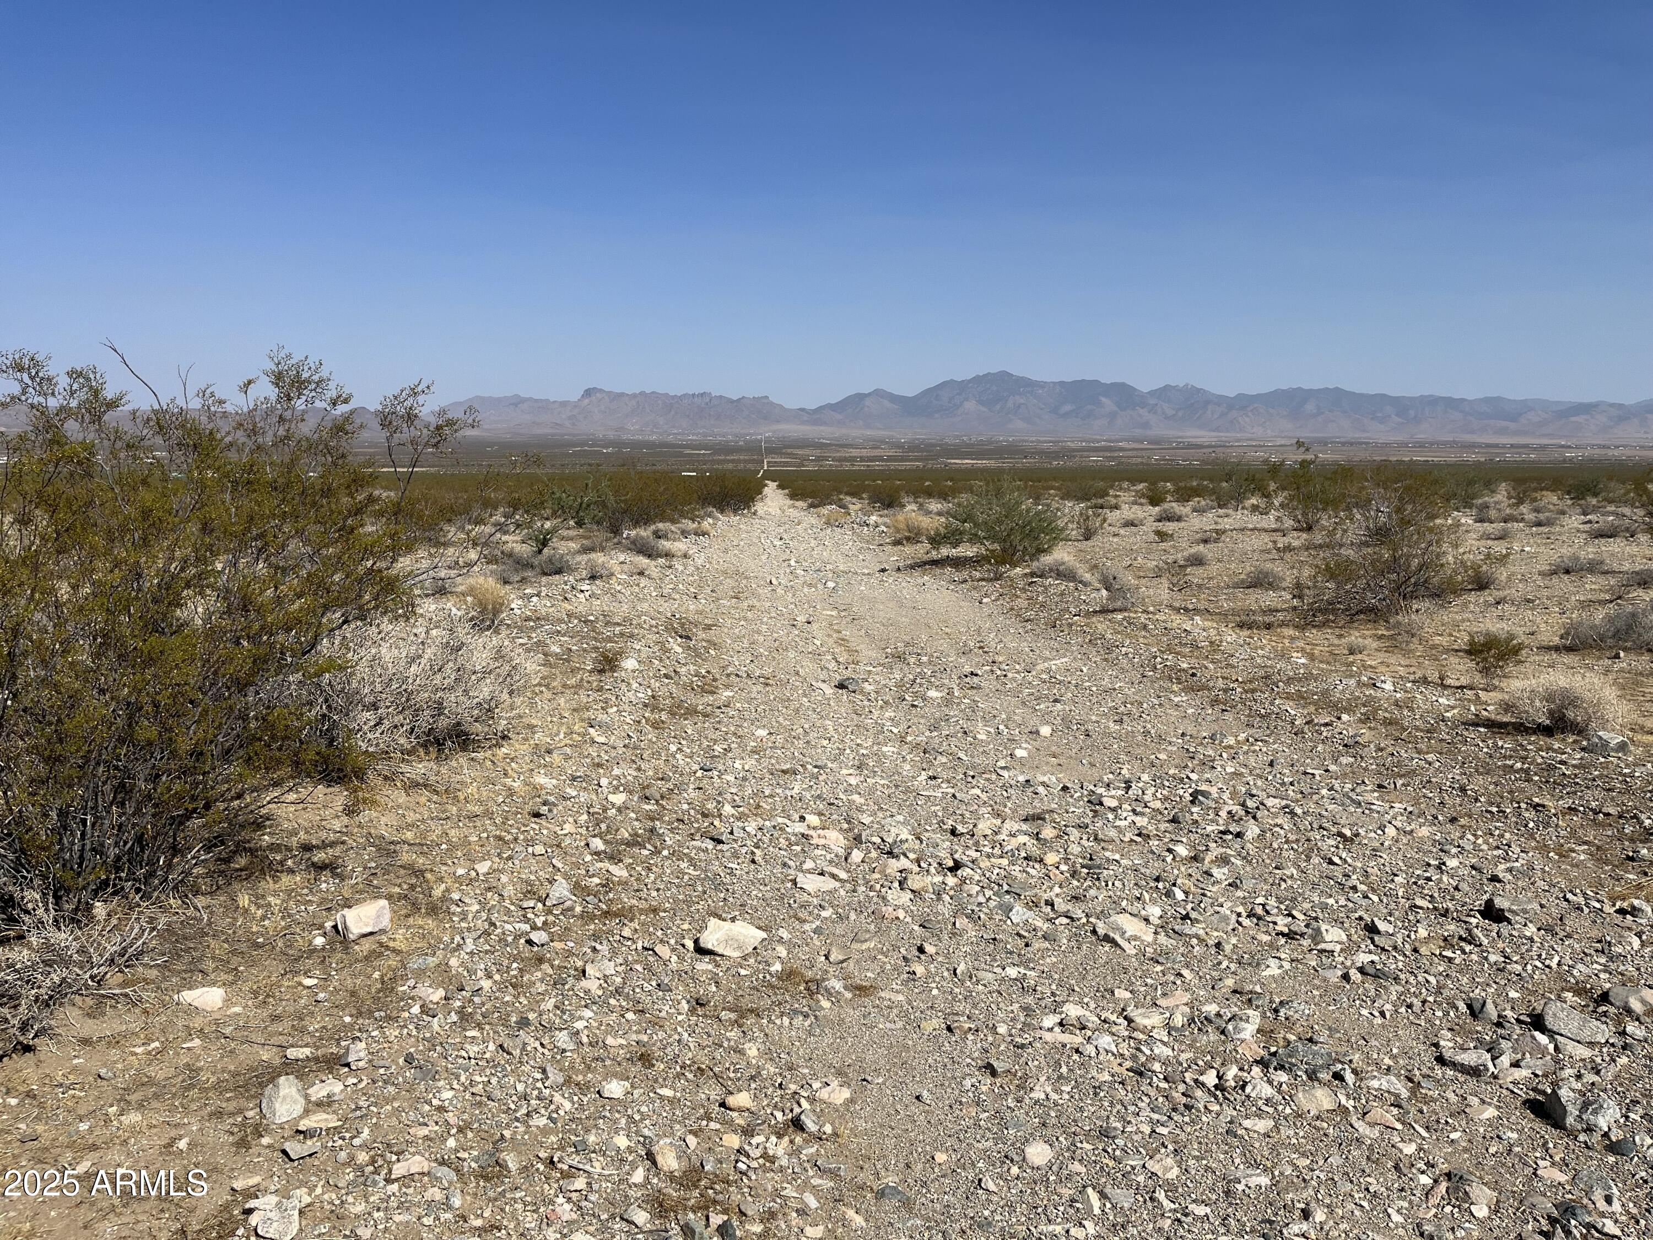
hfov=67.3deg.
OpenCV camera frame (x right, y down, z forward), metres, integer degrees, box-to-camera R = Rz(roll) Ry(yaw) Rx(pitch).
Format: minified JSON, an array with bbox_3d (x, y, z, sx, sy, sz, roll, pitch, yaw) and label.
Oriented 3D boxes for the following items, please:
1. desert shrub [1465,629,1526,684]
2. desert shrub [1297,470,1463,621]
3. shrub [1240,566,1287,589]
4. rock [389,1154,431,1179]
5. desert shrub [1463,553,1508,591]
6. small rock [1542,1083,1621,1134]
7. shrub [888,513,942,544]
[{"bbox_3d":[4.688,0.258,8.700,0.413,0.372,0.400,5,10,28],"label":"desert shrub"},{"bbox_3d":[5.712,-0.832,12.900,1.559,1.452,1.434,4,10,24],"label":"desert shrub"},{"bbox_3d":[5.821,-0.568,16.533,0.600,0.330,0.550,3,9,19],"label":"shrub"},{"bbox_3d":[-0.941,1.239,2.812,0.092,0.042,0.060,-6,11,-34],"label":"rock"},{"bbox_3d":[8.649,-0.635,16.288,0.530,0.500,0.500,5,10,28],"label":"desert shrub"},{"bbox_3d":[1.809,1.153,2.967,0.165,0.085,0.120,6,10,33],"label":"small rock"},{"bbox_3d":[1.643,-1.691,22.900,0.994,0.584,0.950,1,9,4],"label":"shrub"}]

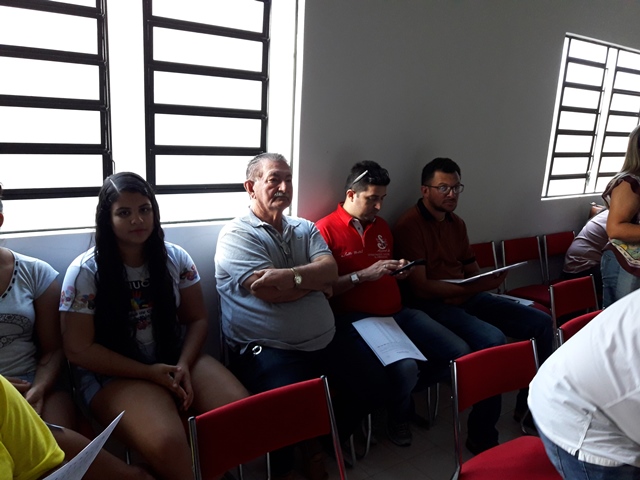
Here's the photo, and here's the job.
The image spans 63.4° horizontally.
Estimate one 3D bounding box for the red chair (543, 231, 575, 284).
[{"bbox_3d":[1.848,0.384,3.635,0.412,0.792,0.511,-6,16,-34],"label":"red chair"}]

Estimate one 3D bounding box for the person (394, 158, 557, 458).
[{"bbox_3d":[0.754,0.275,2.648,0.710,1.335,0.674,-6,16,-34],"label":"person"}]

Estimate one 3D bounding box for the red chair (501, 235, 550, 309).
[{"bbox_3d":[1.472,0.421,3.386,0.412,0.792,0.511,-6,16,-34],"label":"red chair"}]

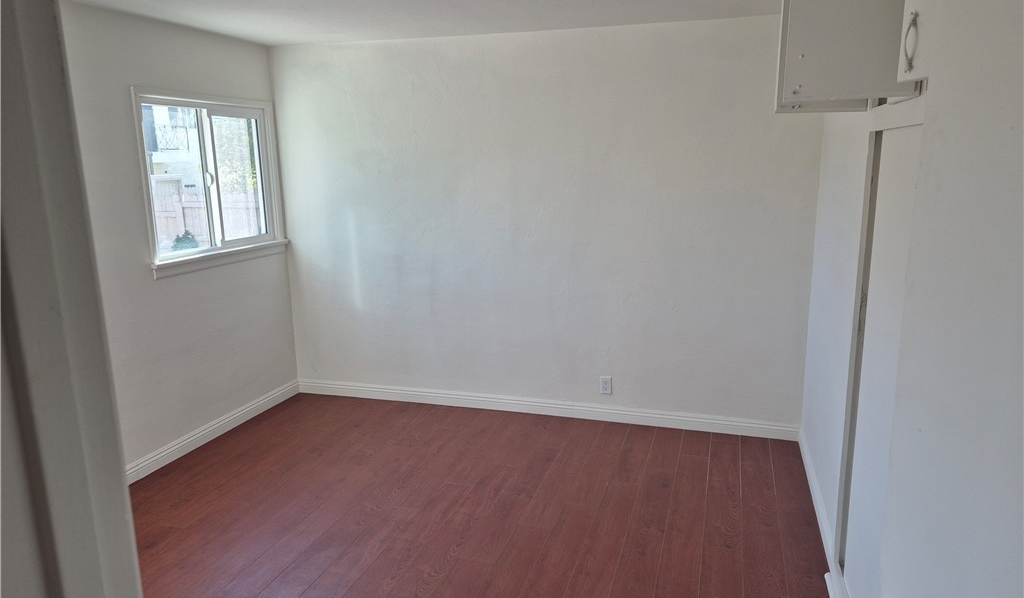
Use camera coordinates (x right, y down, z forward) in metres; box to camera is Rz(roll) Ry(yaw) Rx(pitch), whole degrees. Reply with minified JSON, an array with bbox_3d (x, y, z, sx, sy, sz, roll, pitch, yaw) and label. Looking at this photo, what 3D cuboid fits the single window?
[{"bbox_3d":[-1.808,-0.753,4.179,0.090,0.955,1.160,3,12,17],"label":"single window"}]

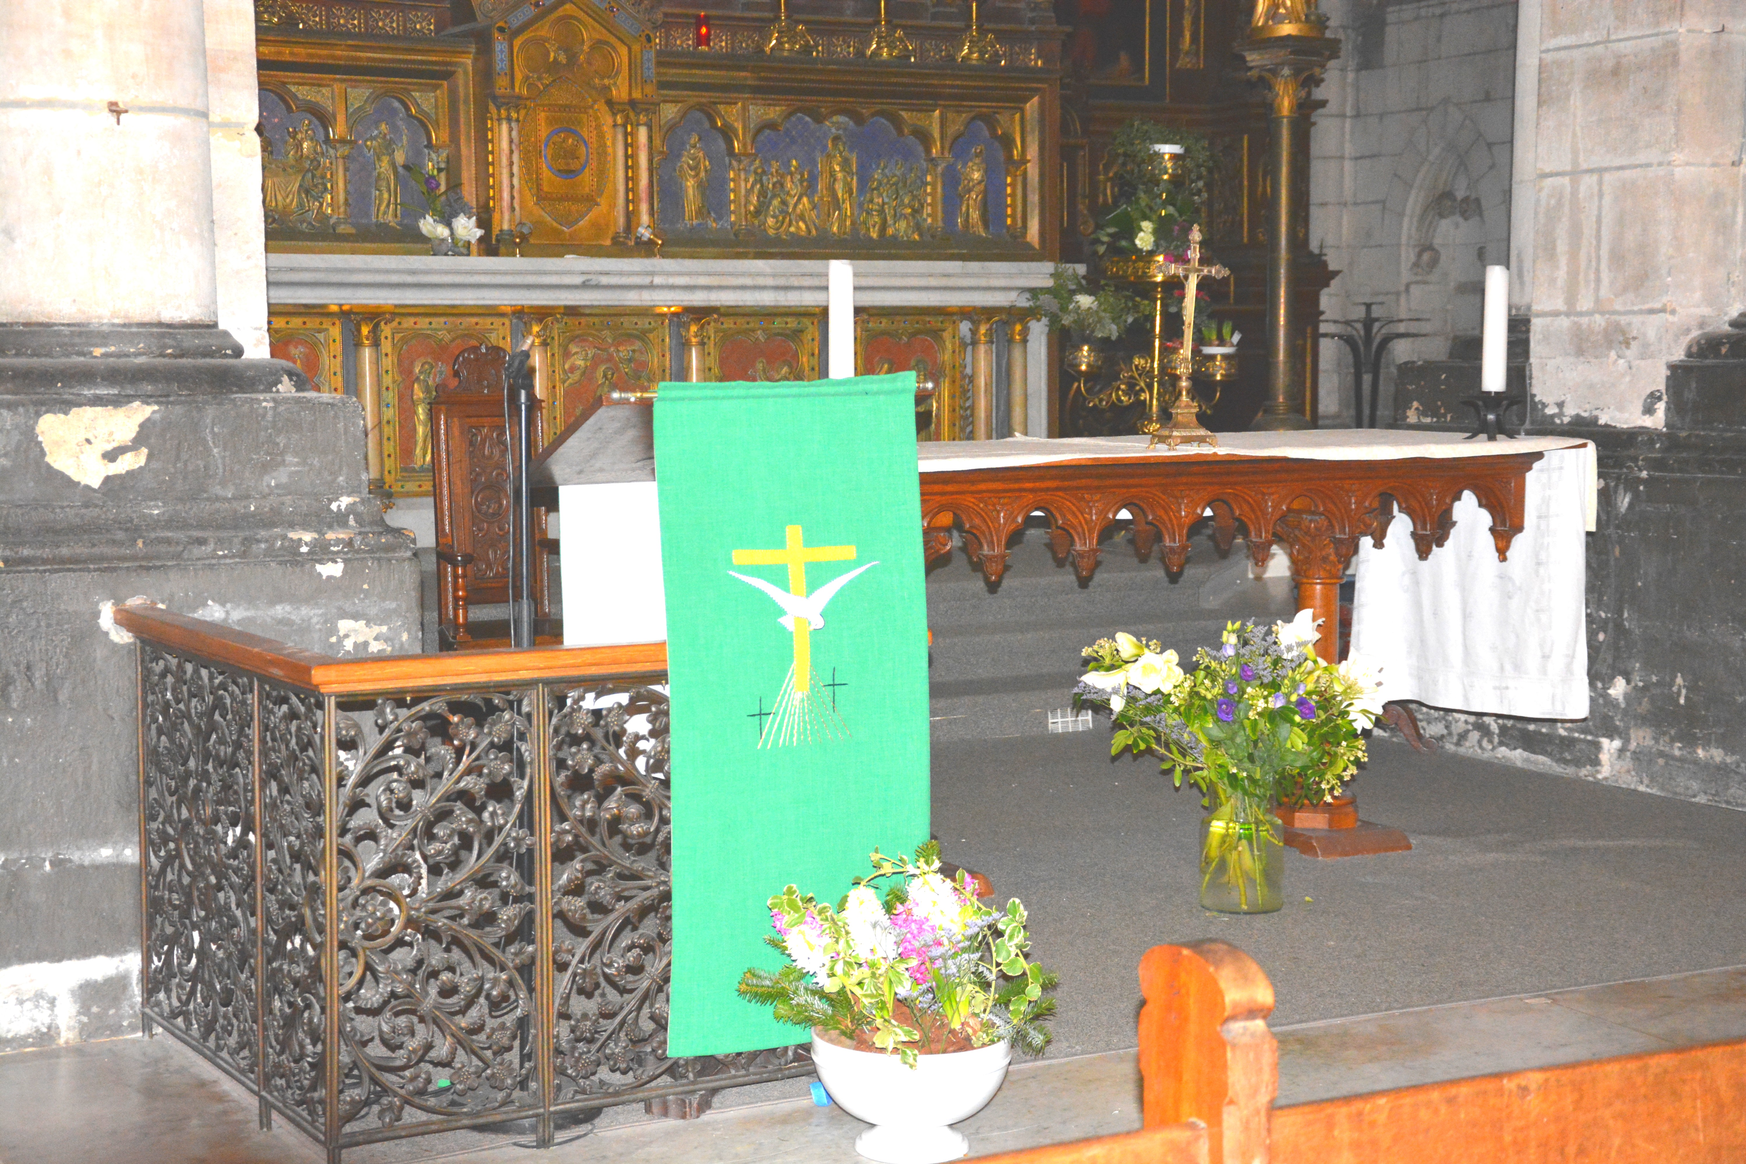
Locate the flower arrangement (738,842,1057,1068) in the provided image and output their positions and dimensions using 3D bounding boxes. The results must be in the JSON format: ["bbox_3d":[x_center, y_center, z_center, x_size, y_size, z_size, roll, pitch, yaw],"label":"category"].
[{"bbox_3d":[0.037,0.569,4.522,0.480,0.322,0.400,-1,5,-15],"label":"flower arrangement"}]

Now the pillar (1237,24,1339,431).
[{"bbox_3d":[1.609,-1.389,11.348,0.310,1.659,0.310,-3,6,-29],"label":"pillar"}]

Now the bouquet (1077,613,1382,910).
[{"bbox_3d":[0.791,0.391,6.447,0.660,0.648,0.520,-1,5,-15],"label":"bouquet"}]

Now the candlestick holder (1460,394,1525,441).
[{"bbox_3d":[1.553,-0.421,7.282,0.150,0.122,0.150,-3,6,-29],"label":"candlestick holder"}]

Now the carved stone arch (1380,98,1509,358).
[{"bbox_3d":[2.252,-1.369,11.284,0.200,0.997,0.718,-3,6,-29],"label":"carved stone arch"}]

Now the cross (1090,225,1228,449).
[{"bbox_3d":[0.725,-0.569,6.745,0.195,0.512,0.115,-3,6,-29],"label":"cross"}]

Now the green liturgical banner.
[{"bbox_3d":[-0.127,0.211,4.684,0.474,1.072,0.050,-3,6,-29],"label":"green liturgical banner"}]

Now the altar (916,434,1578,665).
[{"bbox_3d":[0.558,0.183,6.848,2.141,0.991,1.058,-3,6,-29],"label":"altar"}]

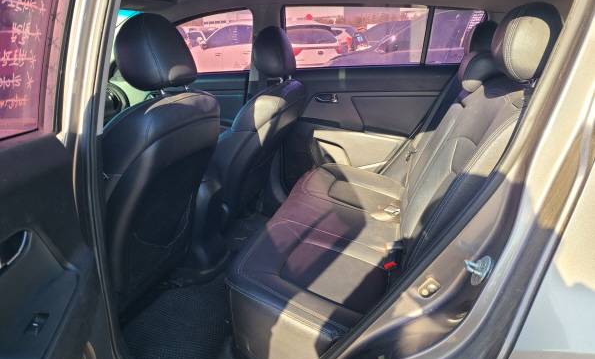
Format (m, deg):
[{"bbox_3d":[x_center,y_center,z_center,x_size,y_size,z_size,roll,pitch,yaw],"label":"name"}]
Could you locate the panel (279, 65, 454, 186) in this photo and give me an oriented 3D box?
[{"bbox_3d":[0.336,-0.281,2.429,0.949,0.653,0.122,4,17,13],"label":"panel"}]

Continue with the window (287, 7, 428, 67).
[{"bbox_3d":[0.283,-0.728,2.303,0.729,0.316,0.041,4,30,13],"label":"window"}]

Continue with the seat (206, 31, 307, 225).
[{"bbox_3d":[-0.400,-0.259,2.230,0.816,0.969,0.530,4,17,13],"label":"seat"}]

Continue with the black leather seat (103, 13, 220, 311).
[{"bbox_3d":[-0.712,-0.057,1.548,0.836,0.974,0.530,4,17,13],"label":"black leather seat"}]

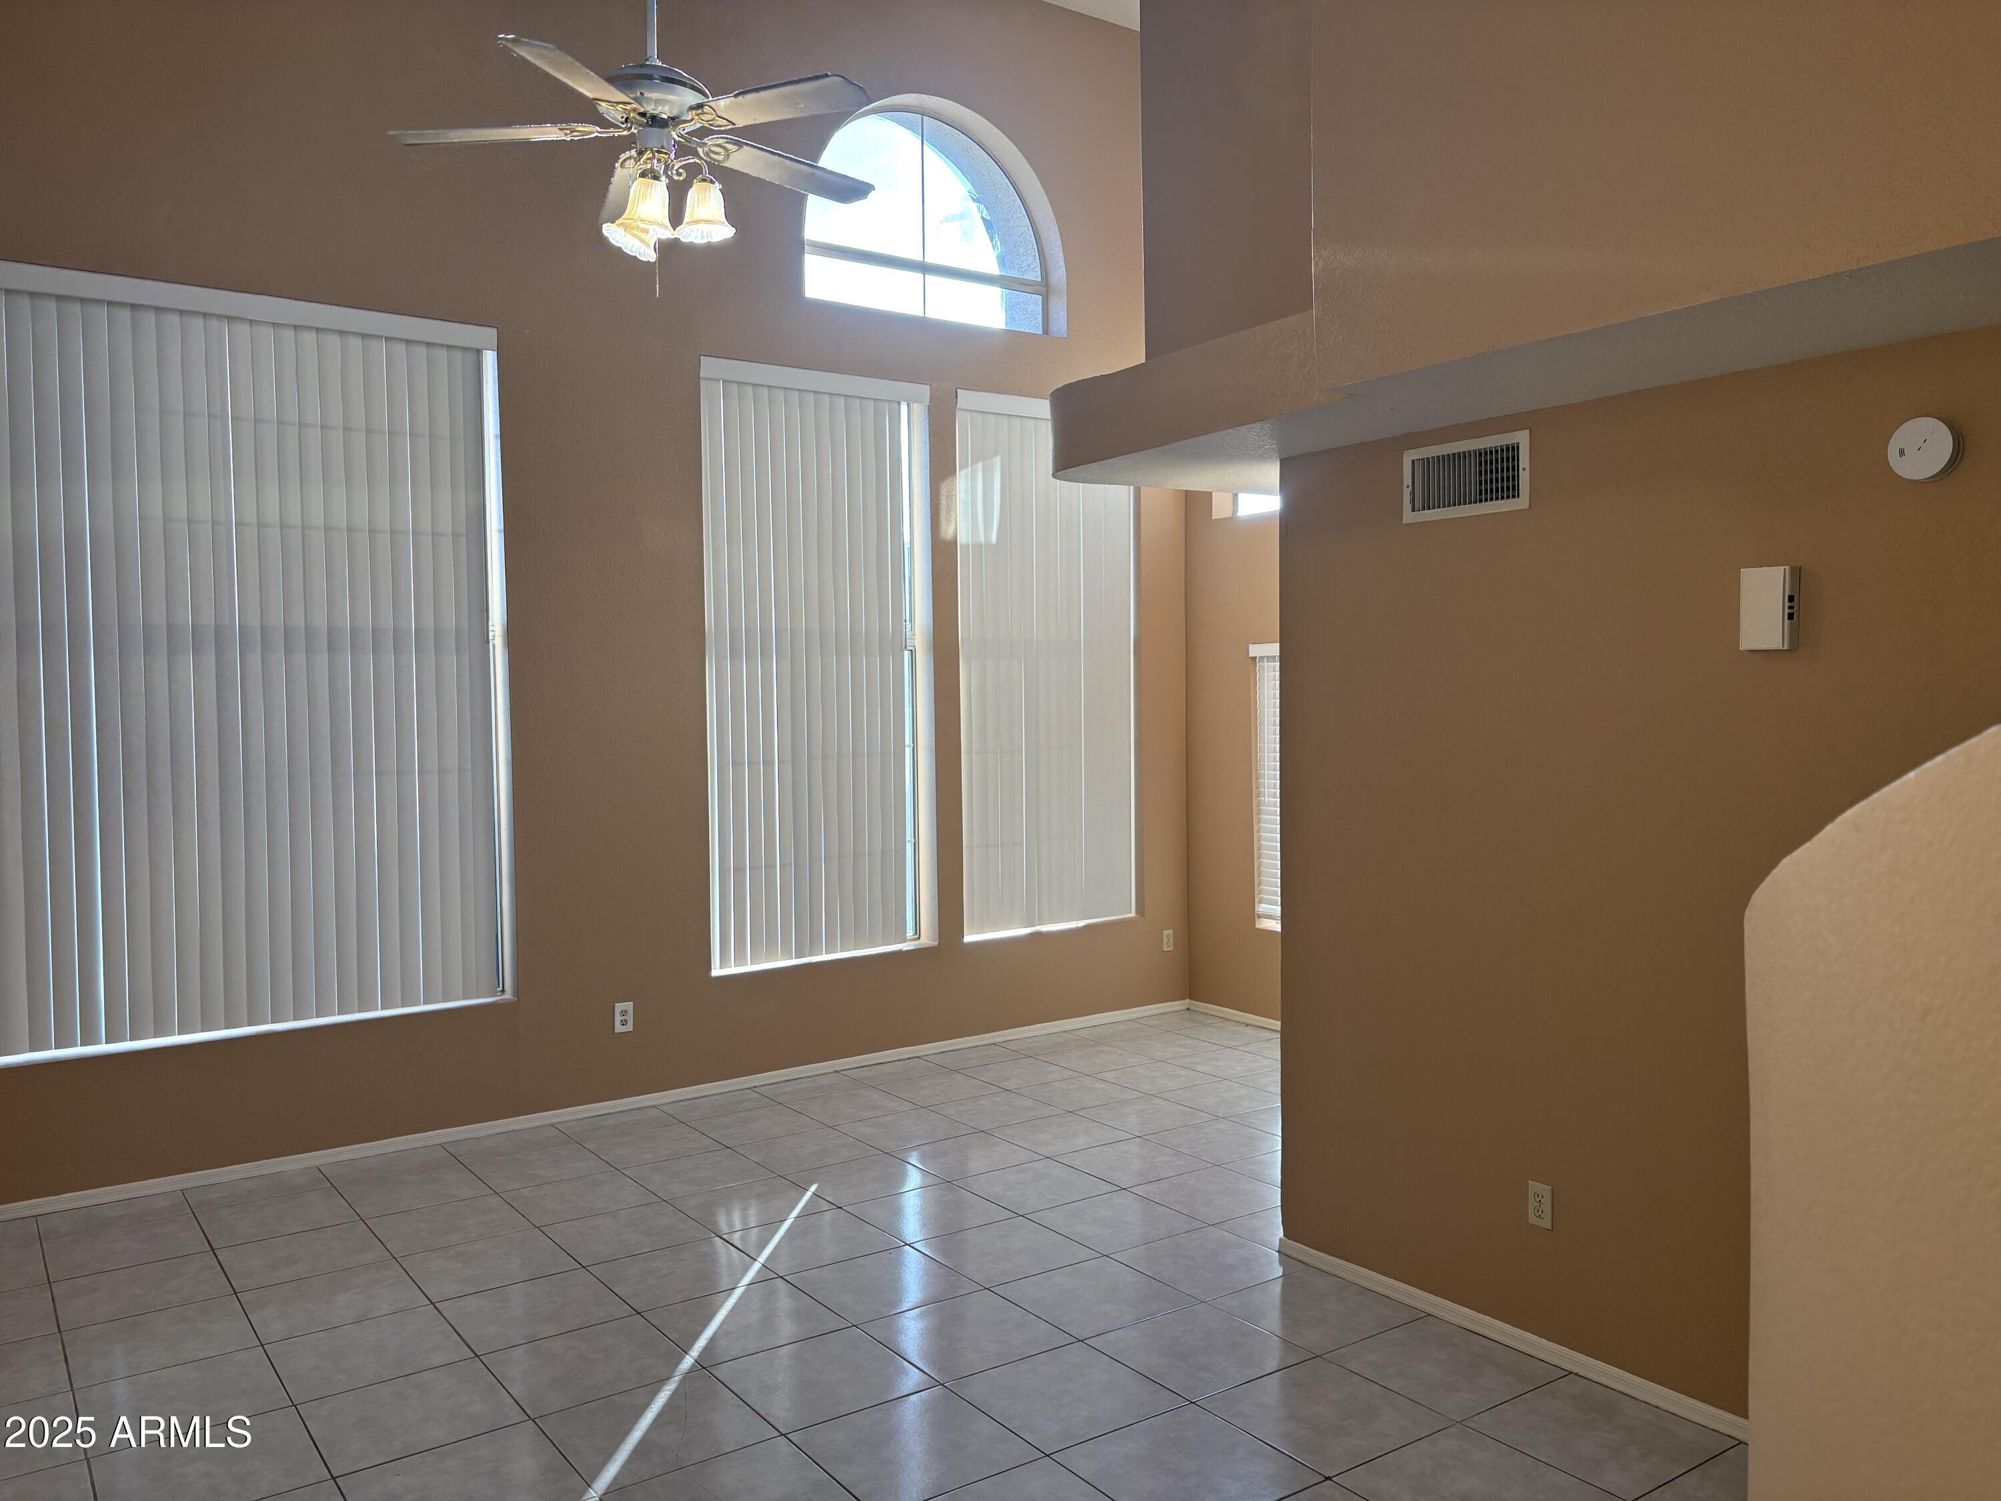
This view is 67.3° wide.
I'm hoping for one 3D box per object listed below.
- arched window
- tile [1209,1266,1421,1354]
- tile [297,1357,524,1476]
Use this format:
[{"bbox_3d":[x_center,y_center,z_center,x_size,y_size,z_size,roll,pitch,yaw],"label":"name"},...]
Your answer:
[{"bbox_3d":[-0.378,-2.633,7.461,1.515,1.050,0.090,-2,3,-35],"label":"arched window"},{"bbox_3d":[0.908,1.604,4.321,0.447,0.010,0.447,-2,2,-35],"label":"tile"},{"bbox_3d":[-1.472,1.659,3.758,0.447,0.010,0.447,-2,2,-35],"label":"tile"}]

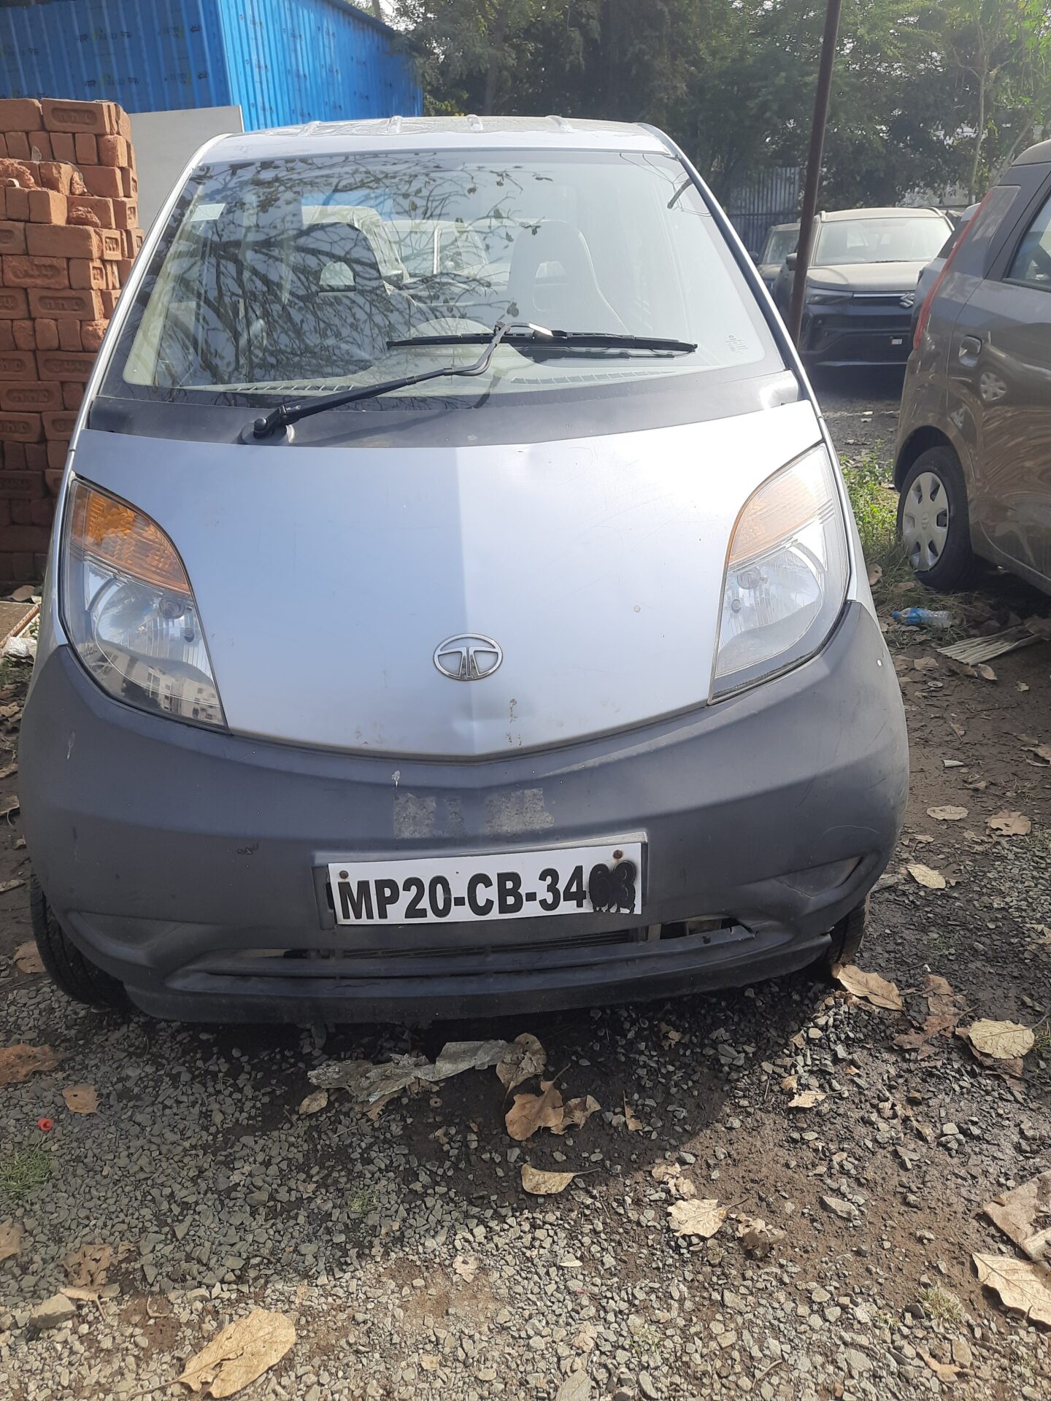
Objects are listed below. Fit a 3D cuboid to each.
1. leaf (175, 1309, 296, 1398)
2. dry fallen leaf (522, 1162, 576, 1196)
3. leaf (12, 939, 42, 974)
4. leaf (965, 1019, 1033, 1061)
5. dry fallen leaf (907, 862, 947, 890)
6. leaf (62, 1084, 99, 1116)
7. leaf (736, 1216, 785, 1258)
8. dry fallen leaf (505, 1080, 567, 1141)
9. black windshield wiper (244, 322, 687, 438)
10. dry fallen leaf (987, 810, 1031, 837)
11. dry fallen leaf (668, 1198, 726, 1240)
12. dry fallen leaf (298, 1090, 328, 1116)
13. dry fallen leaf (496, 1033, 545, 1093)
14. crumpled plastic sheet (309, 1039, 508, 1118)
[{"bbox_3d":[-0.373,0.843,1.310,0.148,0.020,0.089,-15,29,-28],"label":"leaf"},{"bbox_3d":[0.031,0.732,1.549,0.083,0.020,0.049,4,25,13],"label":"dry fallen leaf"},{"bbox_3d":[-0.987,0.518,2.018,0.060,0.020,0.116,-20,31,-35],"label":"leaf"},{"bbox_3d":[0.849,0.600,1.803,0.129,0.025,0.096,-6,26,-11],"label":"leaf"},{"bbox_3d":[0.895,0.392,2.256,0.074,0.018,0.106,-14,28,-27],"label":"dry fallen leaf"},{"bbox_3d":[-0.757,0.677,1.721,0.072,0.014,0.066,-3,25,-3],"label":"leaf"},{"bbox_3d":[0.330,0.766,1.450,0.065,0.030,0.056,19,31,36],"label":"leaf"},{"bbox_3d":[0.025,0.675,1.659,0.109,0.025,0.133,11,28,24],"label":"dry fallen leaf"},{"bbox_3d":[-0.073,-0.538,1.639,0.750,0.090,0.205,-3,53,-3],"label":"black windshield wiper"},{"bbox_3d":[1.177,0.297,2.453,0.102,0.020,0.112,6,26,13],"label":"dry fallen leaf"},{"bbox_3d":[0.255,0.757,1.482,0.087,0.020,0.060,-3,25,-2],"label":"dry fallen leaf"},{"bbox_3d":[-0.355,0.677,1.702,0.031,0.012,0.061,15,29,32],"label":"dry fallen leaf"},{"bbox_3d":[-0.006,0.629,1.757,0.086,0.025,0.137,6,26,13],"label":"dry fallen leaf"},{"bbox_3d":[-0.196,0.643,1.735,0.351,0.040,0.145,-6,22,-8],"label":"crumpled plastic sheet"}]

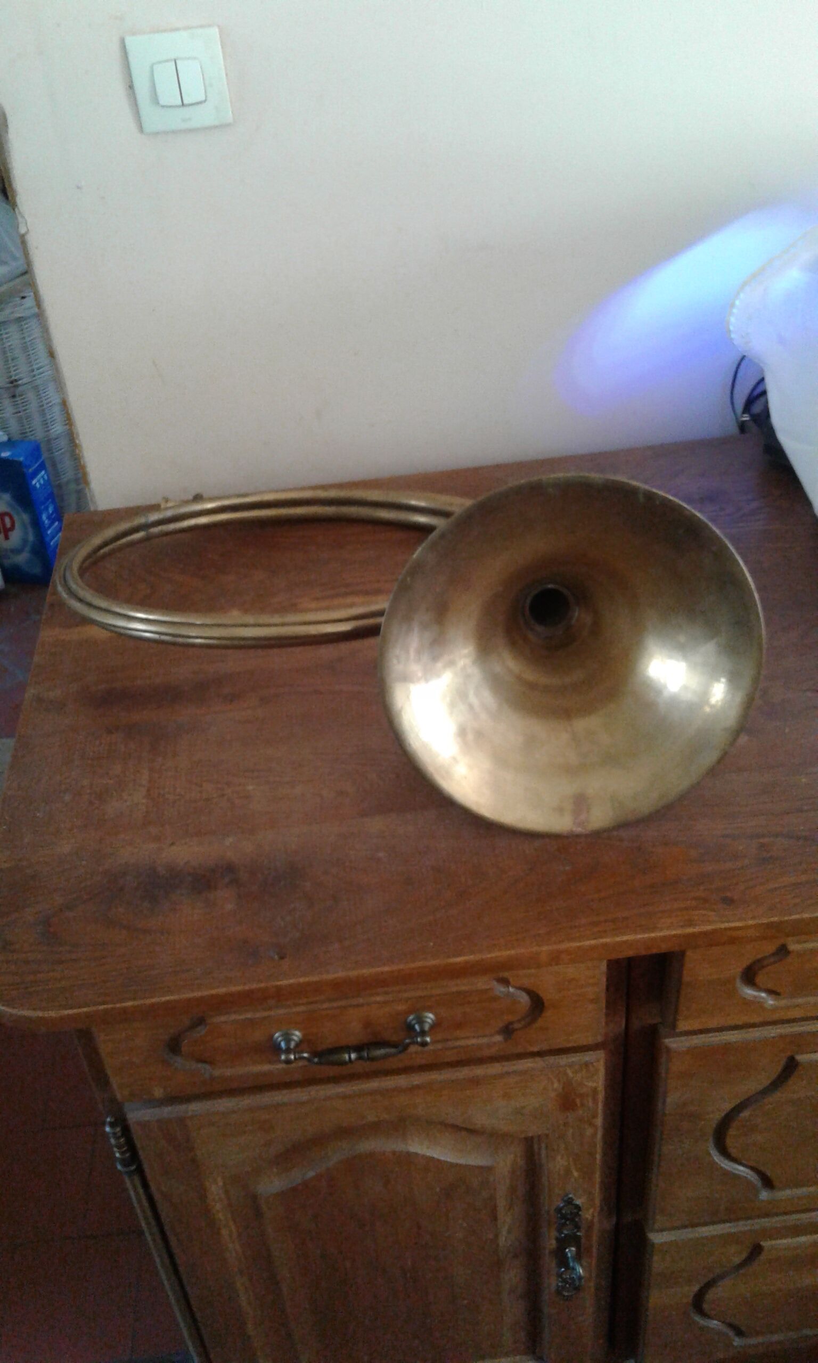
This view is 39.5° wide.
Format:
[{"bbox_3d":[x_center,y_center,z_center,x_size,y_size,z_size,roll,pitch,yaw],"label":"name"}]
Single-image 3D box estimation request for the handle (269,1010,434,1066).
[{"bbox_3d":[-0.036,0.250,0.788,0.114,0.023,0.023,-7,37,-3],"label":"handle"}]

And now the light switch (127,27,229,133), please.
[{"bbox_3d":[-0.211,-0.554,1.050,0.084,0.082,0.012,-7,37,-3],"label":"light switch"}]

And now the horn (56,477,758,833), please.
[{"bbox_3d":[-0.036,-0.119,0.999,0.565,0.261,0.509,-3,29,2],"label":"horn"}]

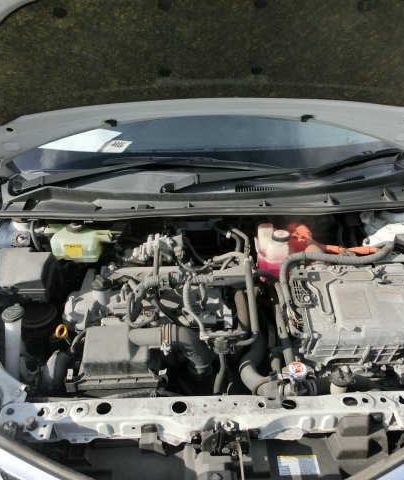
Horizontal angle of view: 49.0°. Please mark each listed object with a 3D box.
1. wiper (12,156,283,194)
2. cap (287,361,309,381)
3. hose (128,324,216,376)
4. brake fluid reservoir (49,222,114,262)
[{"bbox_3d":[-0.170,-0.232,1.437,0.863,0.050,0.126,-5,47,-4],"label":"wiper"},{"bbox_3d":[0.198,0.272,0.920,0.047,0.027,0.047,-1,34,0],"label":"cap"},{"bbox_3d":[-0.069,0.259,1.040,0.195,0.110,0.090,-1,34,0],"label":"hose"},{"bbox_3d":[-0.353,0.007,1.310,0.178,0.095,0.090,-1,34,0],"label":"brake fluid reservoir"}]

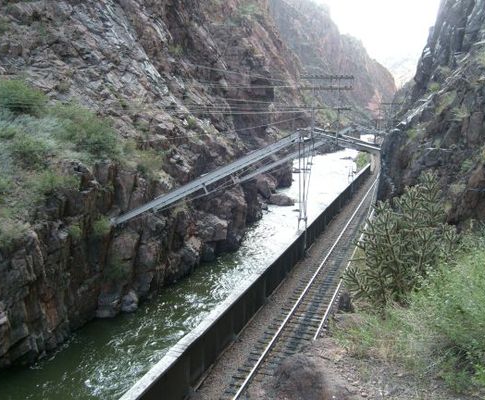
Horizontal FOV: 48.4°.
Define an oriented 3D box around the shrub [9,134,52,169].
[{"bbox_3d":[-15.929,-3.644,40.500,3.010,2.430,2.550,0,8,0],"label":"shrub"}]

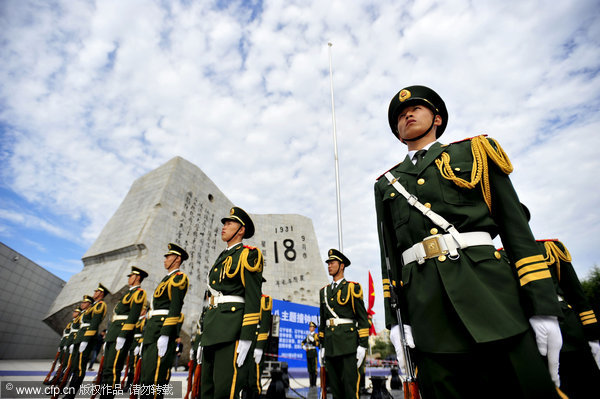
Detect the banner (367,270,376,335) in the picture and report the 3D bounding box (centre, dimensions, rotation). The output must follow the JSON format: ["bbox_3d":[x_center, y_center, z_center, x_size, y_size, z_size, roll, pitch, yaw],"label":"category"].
[{"bbox_3d":[2.266,3.264,8.884,0.300,1.950,0.220,-5,-30,13],"label":"banner"}]

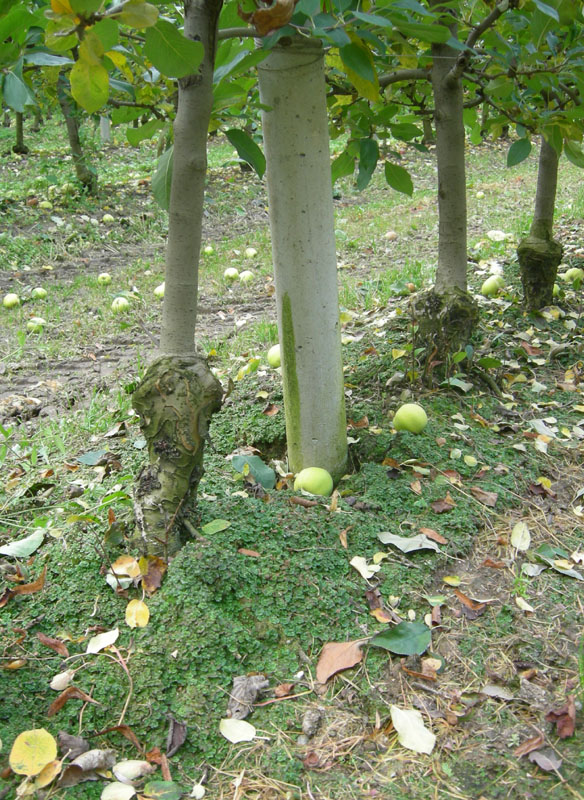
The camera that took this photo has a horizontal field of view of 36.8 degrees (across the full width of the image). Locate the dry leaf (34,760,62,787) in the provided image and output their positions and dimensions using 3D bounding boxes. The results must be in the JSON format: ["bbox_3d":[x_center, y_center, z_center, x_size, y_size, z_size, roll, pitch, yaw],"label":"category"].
[{"bbox_3d":[-0.279,0.428,1.004,0.022,0.012,0.046,11,29,19],"label":"dry leaf"}]

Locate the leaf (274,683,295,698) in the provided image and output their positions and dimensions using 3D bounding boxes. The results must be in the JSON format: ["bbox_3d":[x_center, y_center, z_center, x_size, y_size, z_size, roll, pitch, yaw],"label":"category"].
[{"bbox_3d":[-0.008,0.383,1.158,0.026,0.012,0.017,-9,33,-12],"label":"leaf"}]

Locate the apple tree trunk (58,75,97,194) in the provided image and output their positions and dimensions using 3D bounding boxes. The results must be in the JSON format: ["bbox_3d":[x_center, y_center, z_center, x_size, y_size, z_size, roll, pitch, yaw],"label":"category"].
[{"bbox_3d":[-1.487,-1.847,6.069,0.120,0.820,0.120,-10,20,0],"label":"apple tree trunk"}]

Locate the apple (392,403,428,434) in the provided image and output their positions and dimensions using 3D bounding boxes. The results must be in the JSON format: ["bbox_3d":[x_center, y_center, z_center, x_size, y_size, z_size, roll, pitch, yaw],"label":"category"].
[{"bbox_3d":[0.263,0.042,1.950,0.074,0.070,0.074,0,20,0],"label":"apple"}]

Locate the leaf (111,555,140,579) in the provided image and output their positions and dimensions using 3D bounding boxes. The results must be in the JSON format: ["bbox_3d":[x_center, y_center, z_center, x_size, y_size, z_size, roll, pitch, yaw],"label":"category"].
[{"bbox_3d":[-0.258,0.259,1.366,0.045,0.012,0.038,1,37,-3],"label":"leaf"}]

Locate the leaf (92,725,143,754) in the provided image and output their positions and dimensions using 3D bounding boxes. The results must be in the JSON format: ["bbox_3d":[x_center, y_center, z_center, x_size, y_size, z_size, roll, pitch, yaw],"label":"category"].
[{"bbox_3d":[-0.211,0.410,1.060,0.057,0.018,0.036,0,21,0],"label":"leaf"}]

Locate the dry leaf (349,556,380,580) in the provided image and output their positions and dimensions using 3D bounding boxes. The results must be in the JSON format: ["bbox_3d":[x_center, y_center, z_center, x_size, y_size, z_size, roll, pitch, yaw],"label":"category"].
[{"bbox_3d":[0.121,0.271,1.427,0.038,0.013,0.051,-14,35,-16],"label":"dry leaf"}]

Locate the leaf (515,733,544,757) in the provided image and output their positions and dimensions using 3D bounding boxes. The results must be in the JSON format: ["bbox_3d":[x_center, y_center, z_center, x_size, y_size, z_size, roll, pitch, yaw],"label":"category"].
[{"bbox_3d":[0.284,0.412,1.050,0.051,0.015,0.023,-15,27,-32],"label":"leaf"}]

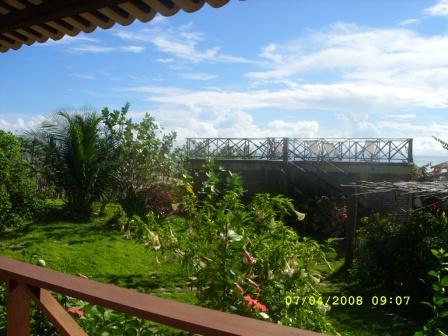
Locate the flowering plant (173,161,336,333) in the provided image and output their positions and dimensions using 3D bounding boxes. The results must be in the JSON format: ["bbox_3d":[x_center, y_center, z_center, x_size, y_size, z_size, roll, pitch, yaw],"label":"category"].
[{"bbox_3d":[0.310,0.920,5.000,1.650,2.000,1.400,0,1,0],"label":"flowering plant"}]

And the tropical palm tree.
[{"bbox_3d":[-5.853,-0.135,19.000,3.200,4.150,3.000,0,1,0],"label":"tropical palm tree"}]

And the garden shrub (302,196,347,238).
[{"bbox_3d":[3.208,1.516,15.700,1.400,1.350,1.250,0,1,0],"label":"garden shrub"}]

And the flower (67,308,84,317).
[{"bbox_3d":[-0.936,0.911,3.100,0.110,0.055,0.100,0,1,0],"label":"flower"}]

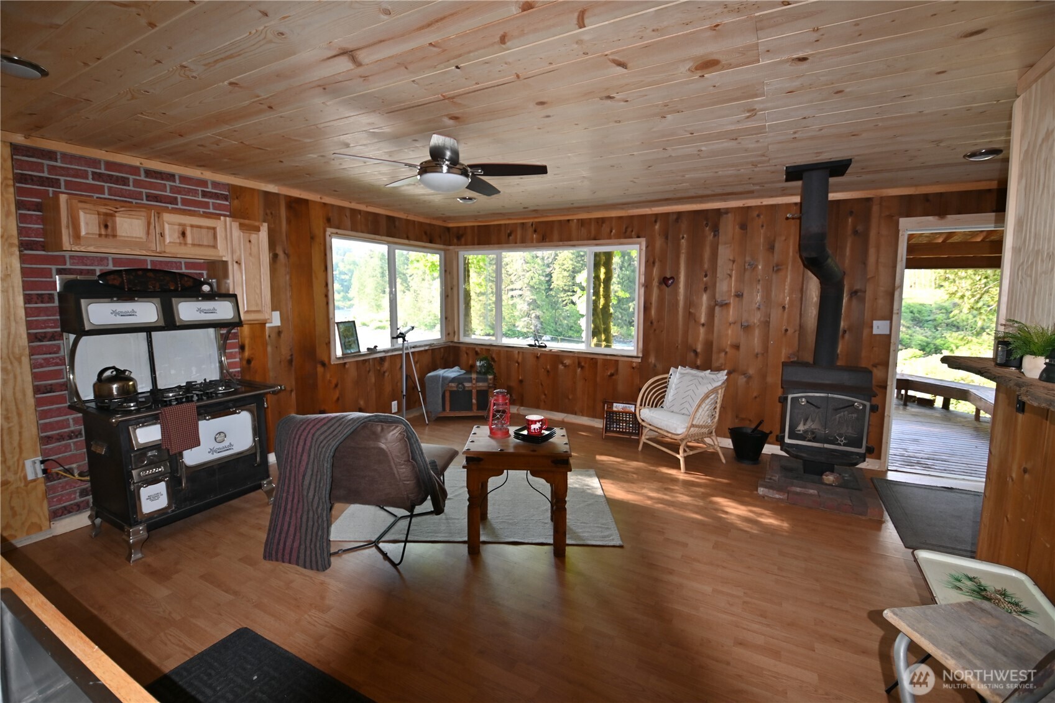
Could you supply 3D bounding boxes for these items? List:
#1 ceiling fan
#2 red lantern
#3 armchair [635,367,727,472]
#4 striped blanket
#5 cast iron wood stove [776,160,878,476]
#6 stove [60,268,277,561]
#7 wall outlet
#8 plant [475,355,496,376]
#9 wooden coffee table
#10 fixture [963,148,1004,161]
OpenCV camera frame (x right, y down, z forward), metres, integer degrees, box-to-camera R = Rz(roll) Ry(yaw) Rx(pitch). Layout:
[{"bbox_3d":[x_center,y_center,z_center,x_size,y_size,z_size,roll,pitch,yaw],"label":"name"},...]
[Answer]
[{"bbox_3d":[-0.506,-1.125,2.671,1.220,0.300,1.190,-1,8,-11],"label":"ceiling fan"},{"bbox_3d":[-0.182,0.384,2.816,0.150,0.297,0.135,1,7,3],"label":"red lantern"},{"bbox_3d":[1.492,0.614,4.186,0.660,0.800,0.660,-3,8,-25],"label":"armchair"},{"bbox_3d":[-1.024,0.739,2.561,0.890,0.840,0.510,2,8,13],"label":"striped blanket"},{"bbox_3d":[2.333,-0.142,3.409,0.720,2.360,0.760,5,8,28],"label":"cast iron wood stove"},{"bbox_3d":[-2.261,0.338,2.923,0.690,1.590,1.000,5,8,28],"label":"stove"},{"bbox_3d":[-2.947,0.708,2.633,0.035,0.118,0.072,5,8,28],"label":"wall outlet"},{"bbox_3d":[-0.525,0.172,5.452,0.230,0.270,0.230,5,8,28],"label":"plant"},{"bbox_3d":[-0.055,0.858,2.795,0.615,0.636,0.535,1,7,1],"label":"wooden coffee table"},{"bbox_3d":[2.860,-1.231,2.761,0.180,0.030,0.180,5,8,28],"label":"fixture"}]

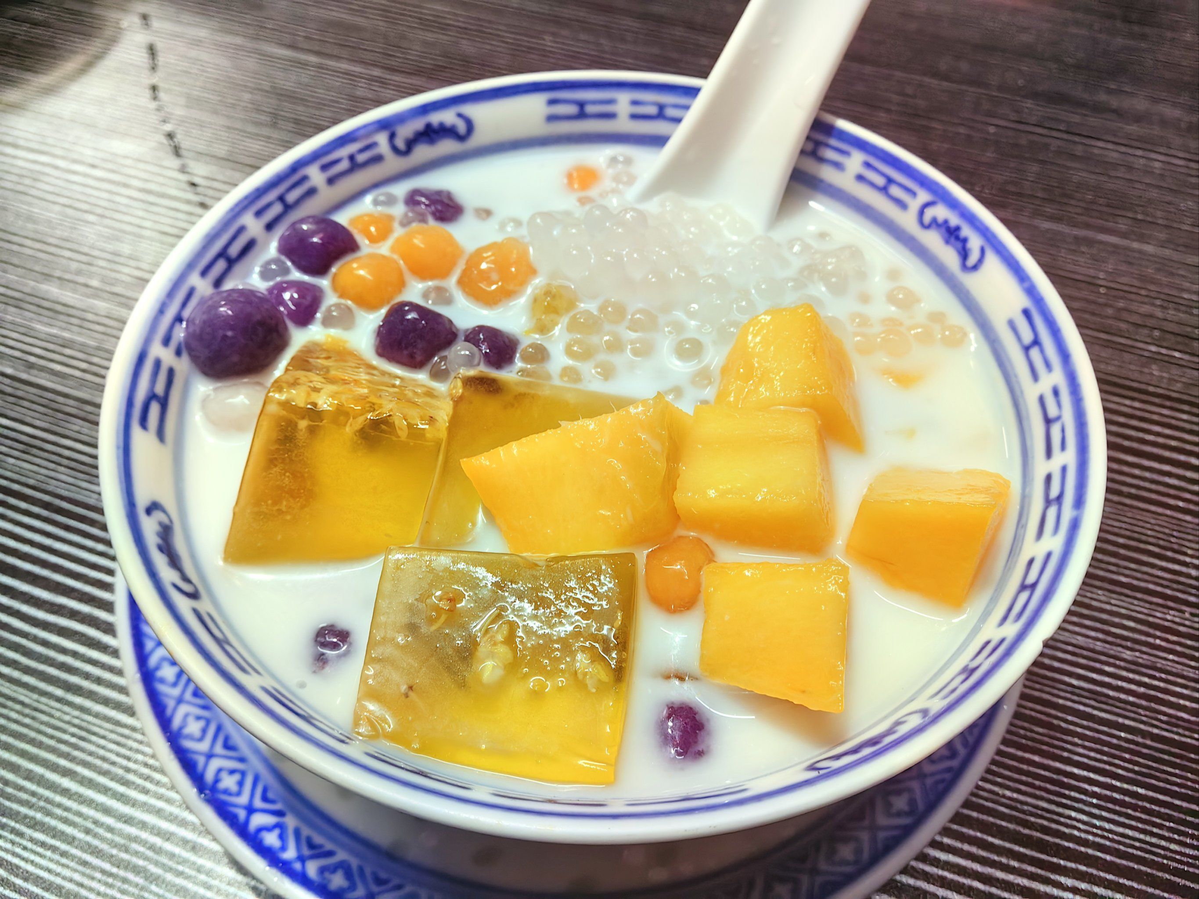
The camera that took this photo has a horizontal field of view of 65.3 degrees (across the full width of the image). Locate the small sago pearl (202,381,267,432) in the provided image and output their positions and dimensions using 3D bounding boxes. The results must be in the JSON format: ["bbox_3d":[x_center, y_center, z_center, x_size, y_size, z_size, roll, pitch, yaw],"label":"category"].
[{"bbox_3d":[-0.058,-0.006,0.148,0.011,0.008,0.010,0,53,0],"label":"small sago pearl"}]

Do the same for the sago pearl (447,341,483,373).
[{"bbox_3d":[-0.022,-0.015,0.152,0.006,0.005,0.006,0,53,0],"label":"sago pearl"}]

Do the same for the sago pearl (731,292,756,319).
[{"bbox_3d":[0.024,-0.024,0.157,0.004,0.004,0.004,0,53,0],"label":"sago pearl"}]

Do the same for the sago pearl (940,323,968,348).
[{"bbox_3d":[0.059,-0.019,0.155,0.005,0.005,0.005,1,53,0],"label":"sago pearl"}]

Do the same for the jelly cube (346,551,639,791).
[{"bbox_3d":[-0.012,0.029,0.122,0.031,0.015,0.027,3,53,1],"label":"jelly cube"}]

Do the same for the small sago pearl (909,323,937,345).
[{"bbox_3d":[0.053,-0.019,0.153,0.004,0.004,0.004,0,53,0],"label":"small sago pearl"}]

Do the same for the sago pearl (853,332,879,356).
[{"bbox_3d":[0.044,-0.018,0.155,0.004,0.004,0.004,0,53,0],"label":"sago pearl"}]

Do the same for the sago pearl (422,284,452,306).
[{"bbox_3d":[-0.028,-0.026,0.159,0.005,0.005,0.005,1,53,0],"label":"sago pearl"}]

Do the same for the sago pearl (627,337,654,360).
[{"bbox_3d":[0.007,-0.016,0.151,0.004,0.004,0.004,0,53,0],"label":"sago pearl"}]

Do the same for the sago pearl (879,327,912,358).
[{"bbox_3d":[0.049,-0.018,0.156,0.005,0.005,0.005,0,53,0],"label":"sago pearl"}]

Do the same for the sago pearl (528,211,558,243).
[{"bbox_3d":[-0.010,-0.039,0.163,0.006,0.006,0.006,1,53,0],"label":"sago pearl"}]

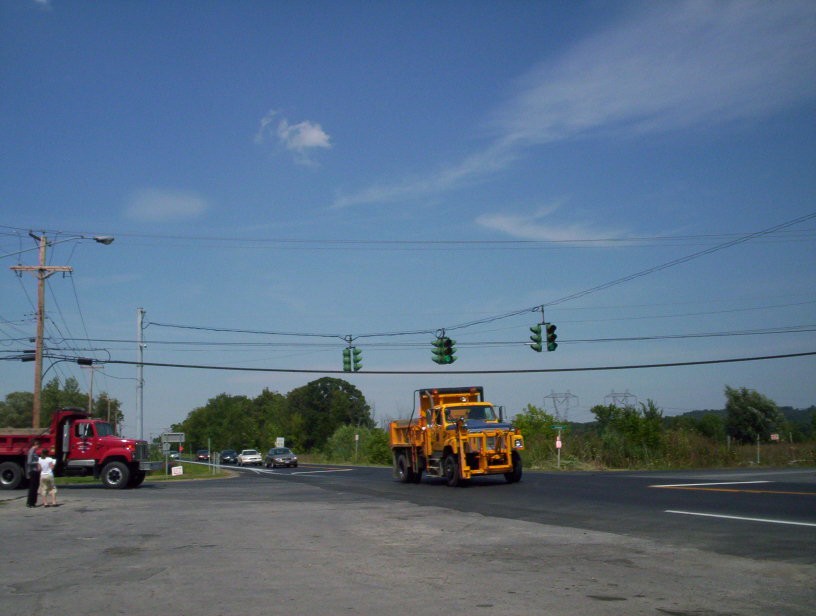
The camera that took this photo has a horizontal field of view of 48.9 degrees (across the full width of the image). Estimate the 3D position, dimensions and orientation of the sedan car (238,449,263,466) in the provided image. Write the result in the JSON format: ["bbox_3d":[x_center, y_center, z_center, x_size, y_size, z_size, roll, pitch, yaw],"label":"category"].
[{"bbox_3d":[-13.283,12.636,75.487,1.800,1.420,4.800,2,-9,-18],"label":"sedan car"}]

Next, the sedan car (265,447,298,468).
[{"bbox_3d":[-9.325,11.051,66.109,1.770,1.450,4.600,2,-9,-18],"label":"sedan car"}]

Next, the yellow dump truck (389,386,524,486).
[{"bbox_3d":[1.672,4.699,32.662,2.500,3.380,7.000,2,-9,-20],"label":"yellow dump truck"}]

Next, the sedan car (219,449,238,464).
[{"bbox_3d":[-17.905,14.929,89.815,1.770,1.450,4.600,2,-9,-17],"label":"sedan car"}]

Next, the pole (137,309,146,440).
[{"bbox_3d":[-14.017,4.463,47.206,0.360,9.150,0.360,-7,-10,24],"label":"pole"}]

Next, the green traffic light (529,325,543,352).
[{"bbox_3d":[5.136,1.224,36.025,0.420,1.080,0.350,1,-9,-11],"label":"green traffic light"}]

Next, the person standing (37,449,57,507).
[{"bbox_3d":[-9.658,4.559,24.008,0.500,1.550,0.320,2,-9,-16],"label":"person standing"}]

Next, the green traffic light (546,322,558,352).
[{"bbox_3d":[5.773,1.220,35.923,0.350,1.080,0.420,4,-10,-28],"label":"green traffic light"}]

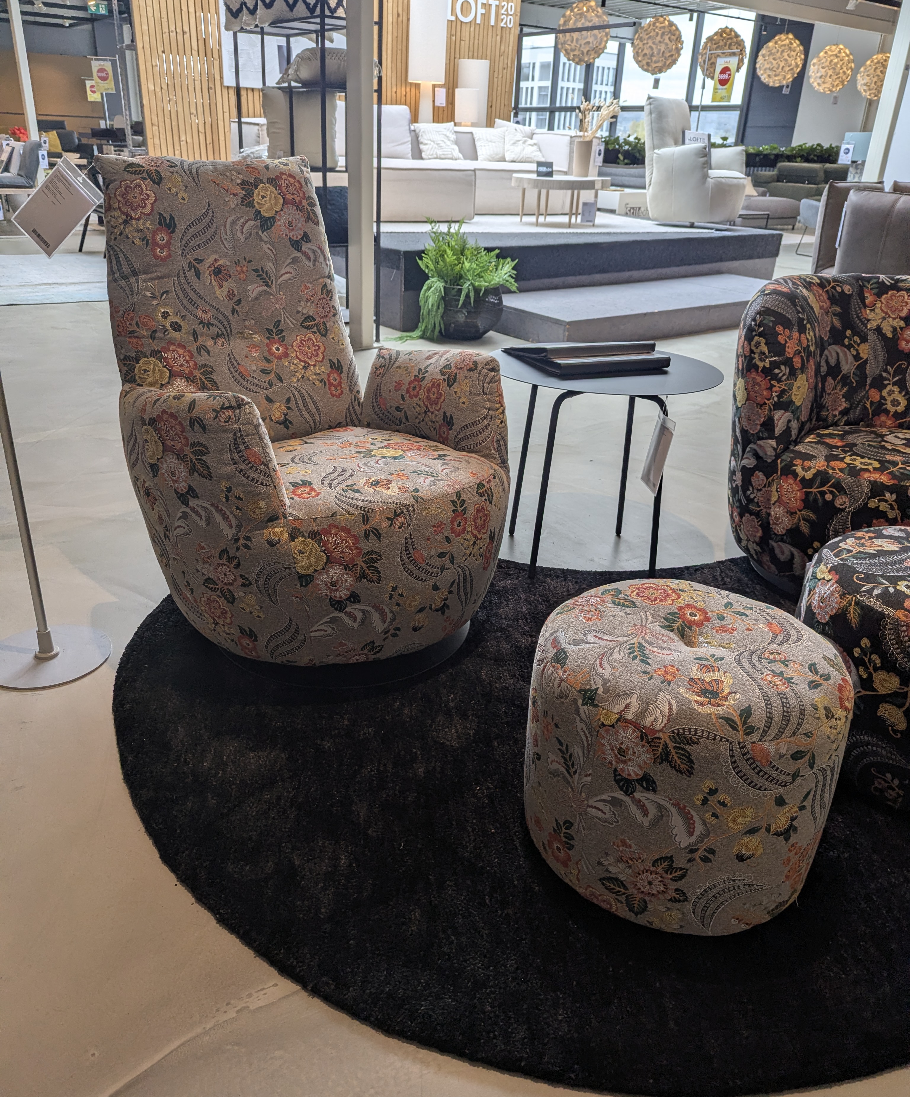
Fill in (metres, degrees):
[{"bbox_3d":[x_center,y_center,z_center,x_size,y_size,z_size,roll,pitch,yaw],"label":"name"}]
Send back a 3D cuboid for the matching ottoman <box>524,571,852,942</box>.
[{"bbox_3d":[0.357,0.314,1.349,0.477,0.418,0.477,3,25,0],"label":"matching ottoman"}]

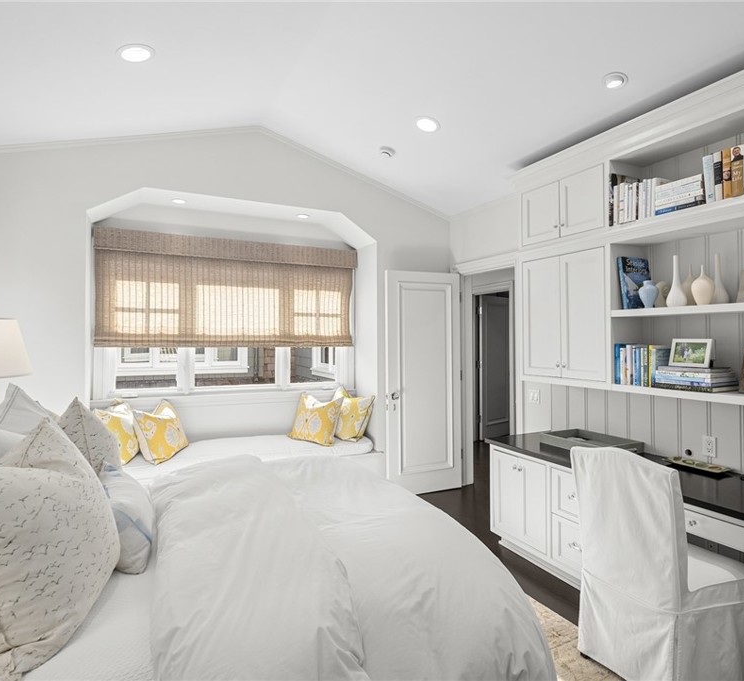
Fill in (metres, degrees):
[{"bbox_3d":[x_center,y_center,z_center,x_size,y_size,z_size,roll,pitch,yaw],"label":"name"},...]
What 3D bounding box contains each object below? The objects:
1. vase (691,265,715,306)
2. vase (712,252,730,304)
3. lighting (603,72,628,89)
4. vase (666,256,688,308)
[{"bbox_3d":[1.725,-0.288,2.368,0.100,0.212,0.100,0,0,-26],"label":"vase"},{"bbox_3d":[1.874,-0.331,2.462,0.100,0.285,0.100,0,0,-27],"label":"vase"},{"bbox_3d":[1.289,-1.381,2.404,0.130,0.040,0.130,17,-7,-25],"label":"lighting"},{"bbox_3d":[1.702,-0.330,2.538,0.100,0.285,0.100,0,0,-27],"label":"vase"}]

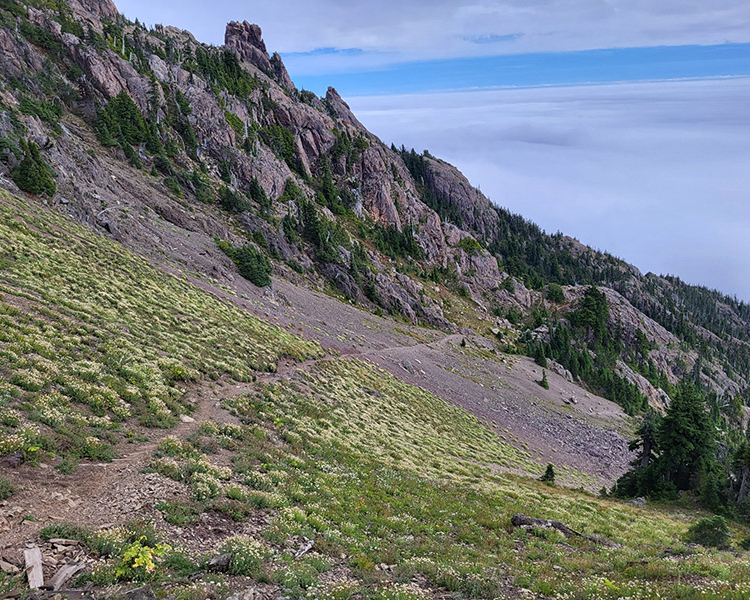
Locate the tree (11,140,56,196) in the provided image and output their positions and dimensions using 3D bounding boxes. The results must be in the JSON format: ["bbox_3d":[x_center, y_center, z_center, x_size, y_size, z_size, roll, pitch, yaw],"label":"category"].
[{"bbox_3d":[-26.382,-10.051,46.000,2.997,4.194,2.848,-13,22,-27],"label":"tree"}]

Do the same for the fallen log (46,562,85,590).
[{"bbox_3d":[-1.586,1.422,3.100,0.075,0.055,0.261,-2,-5,3],"label":"fallen log"}]

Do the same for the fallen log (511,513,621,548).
[{"bbox_3d":[3.260,3.900,10.050,2.689,0.270,0.330,22,7,-29],"label":"fallen log"}]

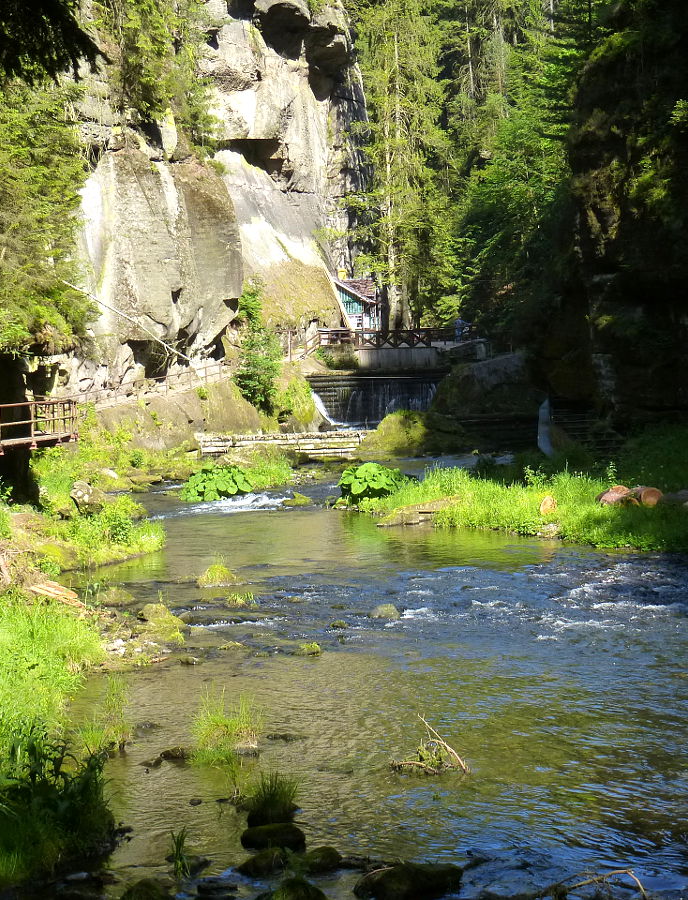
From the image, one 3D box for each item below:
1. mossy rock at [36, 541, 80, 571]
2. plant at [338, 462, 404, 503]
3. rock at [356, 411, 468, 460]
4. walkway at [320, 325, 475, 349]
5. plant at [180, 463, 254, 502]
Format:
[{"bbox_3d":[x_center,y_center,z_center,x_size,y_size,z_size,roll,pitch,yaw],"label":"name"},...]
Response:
[{"bbox_3d":[-6.068,2.242,42.000,0.950,0.550,0.850,0,3,0],"label":"mossy rock"},{"bbox_3d":[0.793,0.938,57.000,1.850,1.050,1.600,0,3,0],"label":"plant"},{"bbox_3d":[2.676,-0.588,75.000,4.200,1.750,3.200,0,3,0],"label":"rock"},{"bbox_3d":[2.976,-6.433,112.000,9.000,1.300,2.200,0,3,0],"label":"walkway"},{"bbox_3d":[-3.713,0.954,58.000,2.100,1.050,1.700,0,3,0],"label":"plant"}]

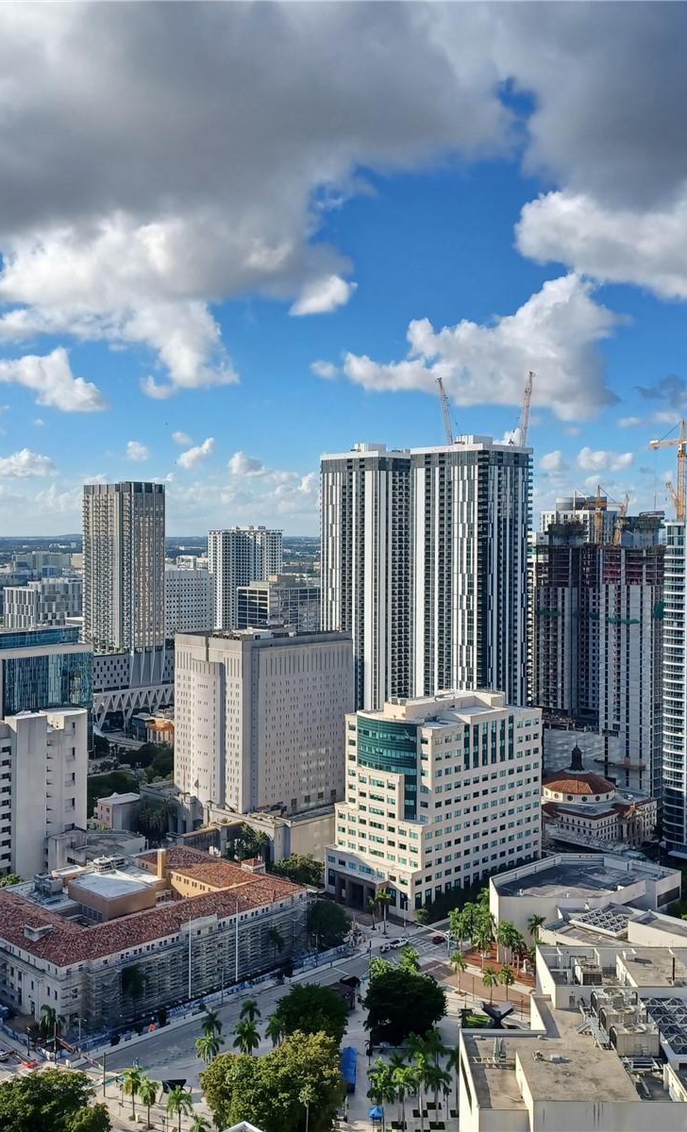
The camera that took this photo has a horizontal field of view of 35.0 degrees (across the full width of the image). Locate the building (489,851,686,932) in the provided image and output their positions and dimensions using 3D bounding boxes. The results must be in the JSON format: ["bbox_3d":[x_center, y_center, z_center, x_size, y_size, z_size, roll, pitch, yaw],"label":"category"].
[{"bbox_3d":[68.980,99.980,318.810,36.000,16.600,55.000,2,3,45],"label":"building"}]

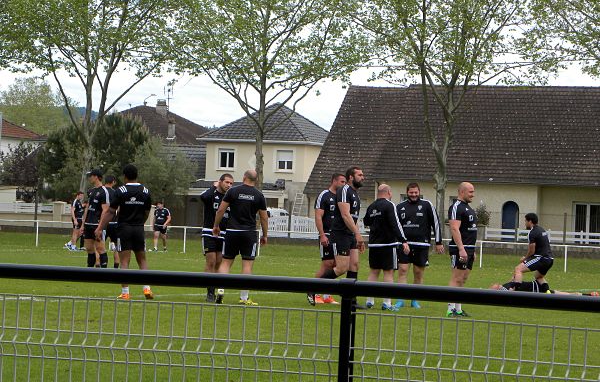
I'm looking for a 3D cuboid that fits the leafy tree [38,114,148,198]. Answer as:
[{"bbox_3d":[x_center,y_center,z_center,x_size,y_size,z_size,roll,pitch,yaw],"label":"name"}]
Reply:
[{"bbox_3d":[-10.703,-1.172,130.000,5.800,5.900,5.200,2,-1,0],"label":"leafy tree"}]

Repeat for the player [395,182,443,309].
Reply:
[{"bbox_3d":[1.702,0.800,36.300,0.760,1.830,0.480,2,-1,12],"label":"player"}]

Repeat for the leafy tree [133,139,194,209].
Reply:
[{"bbox_3d":[-6.891,-0.505,126.000,3.200,4.500,3.100,2,-1,0],"label":"leafy tree"}]

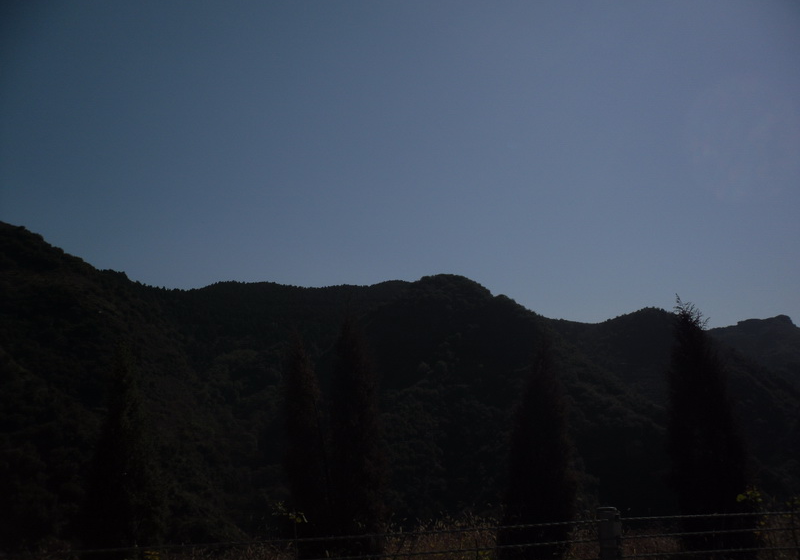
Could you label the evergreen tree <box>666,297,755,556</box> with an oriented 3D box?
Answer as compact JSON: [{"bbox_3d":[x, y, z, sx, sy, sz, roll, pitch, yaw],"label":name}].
[{"bbox_3d":[3.881,1.844,13.000,1.020,3.270,1.020,-3,-9,16],"label":"evergreen tree"}]

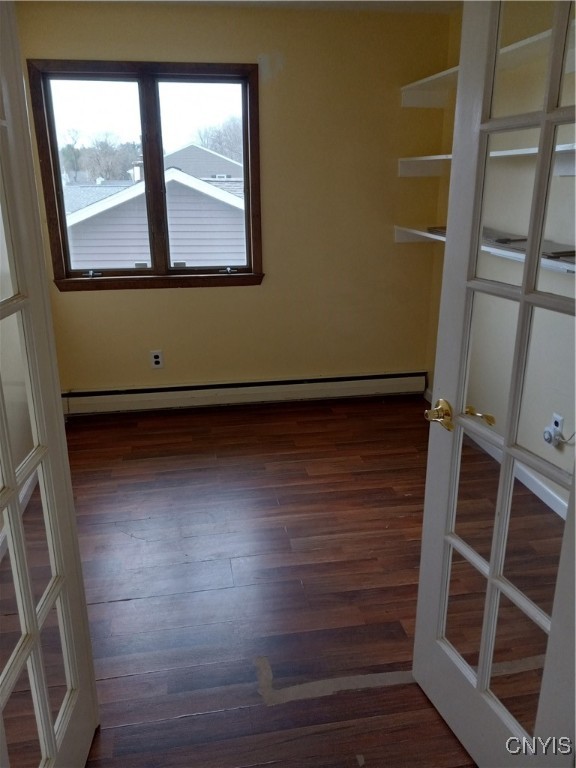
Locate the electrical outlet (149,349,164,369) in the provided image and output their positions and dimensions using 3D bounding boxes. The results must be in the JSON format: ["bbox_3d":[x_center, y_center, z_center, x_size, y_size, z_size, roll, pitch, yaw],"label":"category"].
[{"bbox_3d":[-0.857,-0.156,3.918,0.072,0.116,0.010,-3,18,-9],"label":"electrical outlet"}]

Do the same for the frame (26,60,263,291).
[{"bbox_3d":[-0.804,-1.224,3.618,1.295,1.284,0.085,-3,18,-9],"label":"frame"}]

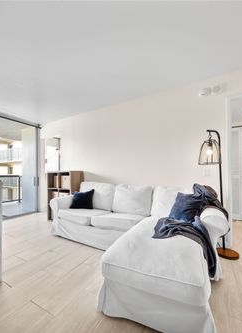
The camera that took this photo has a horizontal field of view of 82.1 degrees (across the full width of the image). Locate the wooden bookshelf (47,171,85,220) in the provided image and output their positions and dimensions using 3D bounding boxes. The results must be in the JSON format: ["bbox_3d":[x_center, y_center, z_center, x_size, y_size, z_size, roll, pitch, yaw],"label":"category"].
[{"bbox_3d":[-1.172,0.645,2.938,0.730,1.040,0.335,-1,-1,31],"label":"wooden bookshelf"}]

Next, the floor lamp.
[{"bbox_3d":[1.214,0.333,1.728,0.360,1.570,0.290,0,-1,-20],"label":"floor lamp"}]

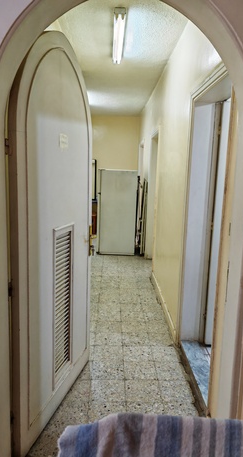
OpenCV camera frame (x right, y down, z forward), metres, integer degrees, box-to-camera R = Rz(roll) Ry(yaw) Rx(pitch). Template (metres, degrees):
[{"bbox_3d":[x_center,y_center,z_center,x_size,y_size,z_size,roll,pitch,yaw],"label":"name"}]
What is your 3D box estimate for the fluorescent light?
[{"bbox_3d":[-0.026,-1.634,3.128,0.088,0.072,1.210,1,10,-2],"label":"fluorescent light"}]

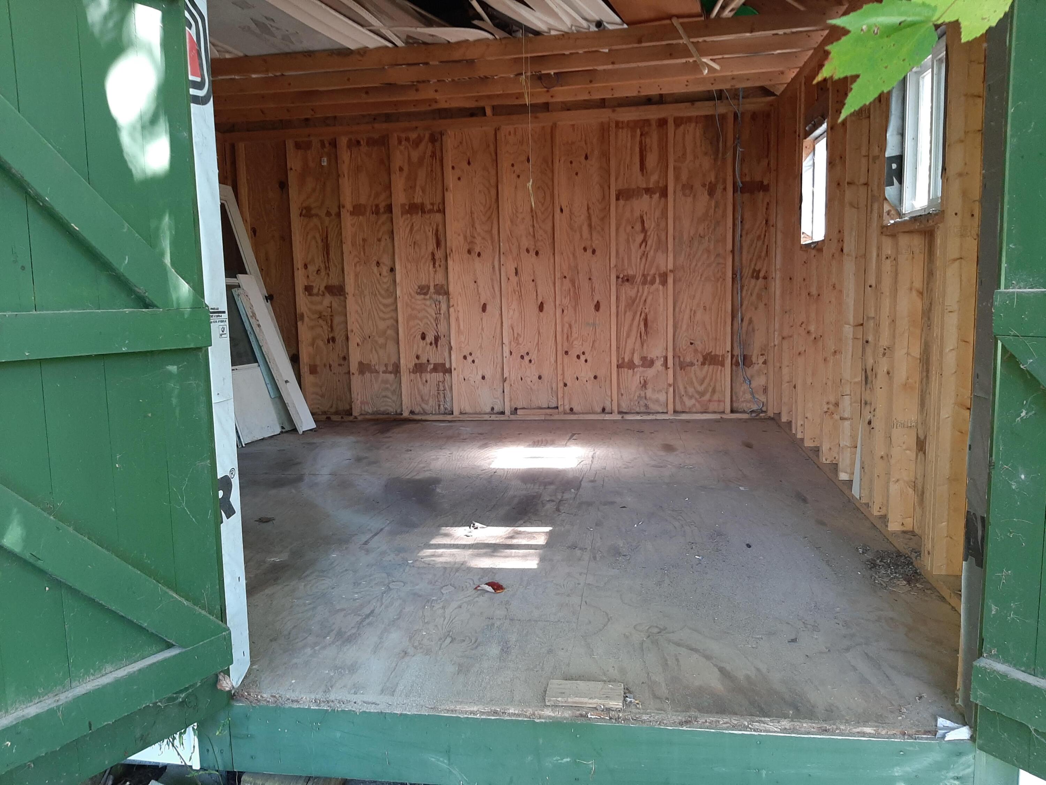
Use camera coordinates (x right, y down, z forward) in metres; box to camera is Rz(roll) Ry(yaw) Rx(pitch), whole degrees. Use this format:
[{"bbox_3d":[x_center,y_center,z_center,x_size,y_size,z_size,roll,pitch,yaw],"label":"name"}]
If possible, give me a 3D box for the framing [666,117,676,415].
[{"bbox_3d":[1.072,-0.890,5.690,0.038,2.108,0.089,0,8,9],"label":"framing"}]

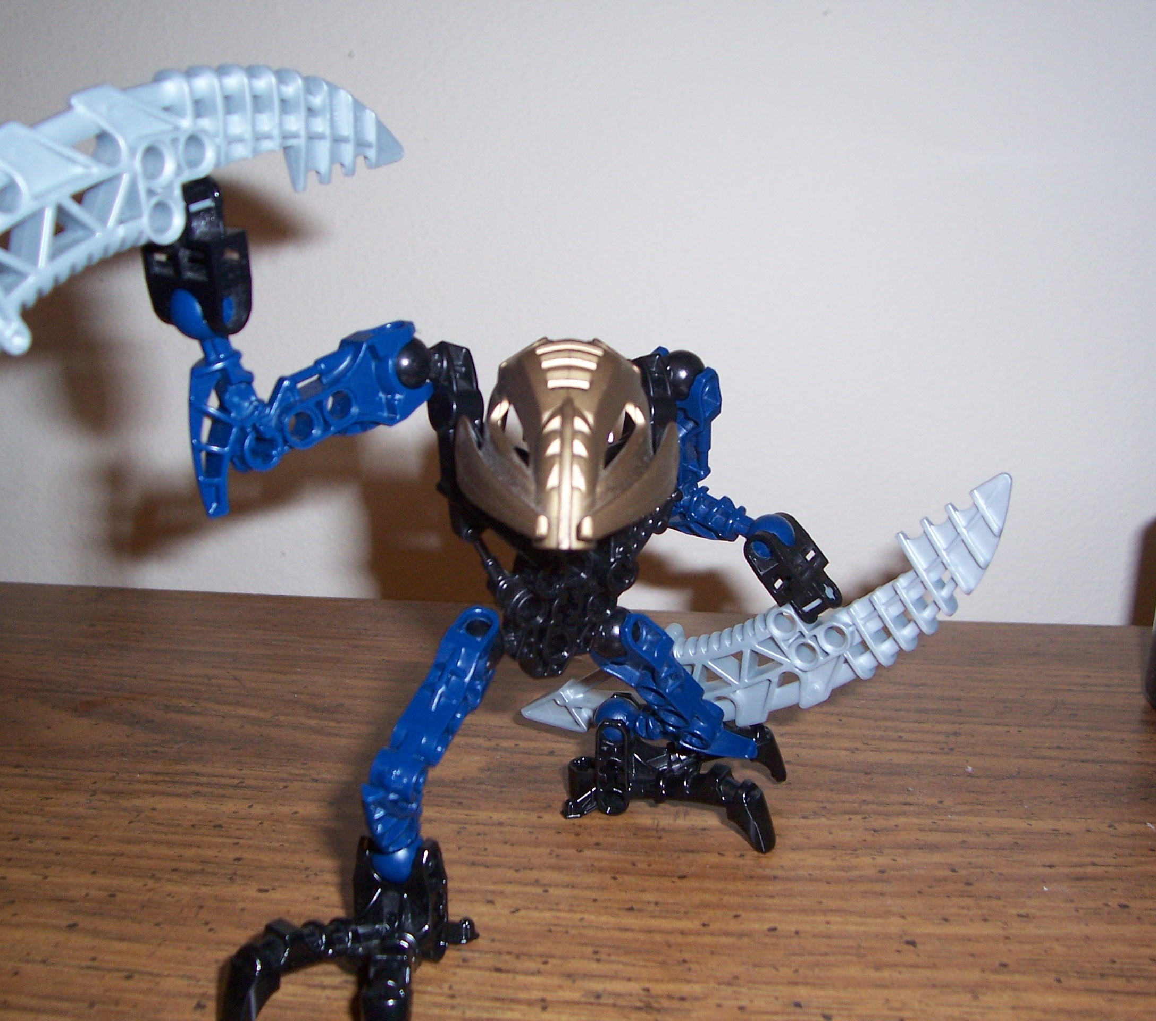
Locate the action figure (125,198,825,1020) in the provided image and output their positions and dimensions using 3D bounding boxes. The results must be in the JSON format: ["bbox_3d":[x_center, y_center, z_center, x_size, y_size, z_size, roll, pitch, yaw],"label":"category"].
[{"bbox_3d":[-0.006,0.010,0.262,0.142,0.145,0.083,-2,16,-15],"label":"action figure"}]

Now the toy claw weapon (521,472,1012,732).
[{"bbox_3d":[0.041,0.032,0.295,0.133,0.032,0.014,-30,-1,31],"label":"toy claw weapon"}]

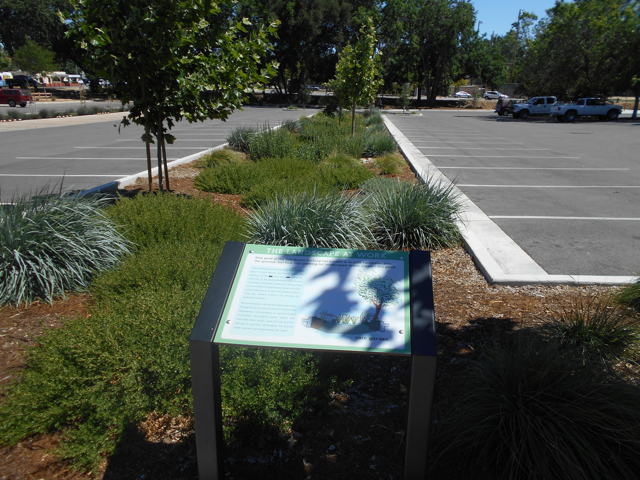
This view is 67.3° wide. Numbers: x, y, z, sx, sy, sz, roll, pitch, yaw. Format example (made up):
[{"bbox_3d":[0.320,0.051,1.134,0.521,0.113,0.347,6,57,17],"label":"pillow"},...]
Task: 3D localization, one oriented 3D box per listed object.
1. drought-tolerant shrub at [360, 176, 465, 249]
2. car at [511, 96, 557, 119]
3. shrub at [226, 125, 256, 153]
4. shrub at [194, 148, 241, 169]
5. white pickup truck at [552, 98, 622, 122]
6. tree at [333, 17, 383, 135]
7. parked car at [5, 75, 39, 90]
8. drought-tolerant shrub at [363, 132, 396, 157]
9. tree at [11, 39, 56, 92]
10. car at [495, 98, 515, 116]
[{"bbox_3d":[1.035,-0.345,5.394,1.120,0.750,1.120,2,16,5],"label":"drought-tolerant shrub"},{"bbox_3d":[21.770,-12.651,46.000,5.900,1.980,2.000,1,16,4],"label":"car"},{"bbox_3d":[-2.388,-3.065,14.515,0.950,0.780,0.950,2,16,5],"label":"shrub"},{"bbox_3d":[-2.398,-1.925,11.186,1.080,0.450,1.050,2,16,5],"label":"shrub"},{"bbox_3d":[22.773,-11.105,41.000,5.100,1.840,1.850,1,16,4],"label":"white pickup truck"},{"bbox_3d":[1.530,-6.446,19.210,2.000,4.750,2.000,2,16,5],"label":"tree"},{"bbox_3d":[-42.775,-22.608,69.000,4.950,1.750,1.850,6,17,20],"label":"parked car"},{"bbox_3d":[1.789,-2.895,14.359,1.020,0.700,1.020,2,16,5],"label":"drought-tolerant shrub"},{"bbox_3d":[-34.025,-20.693,58.000,4.500,6.900,4.500,2,16,5],"label":"tree"},{"bbox_3d":[21.758,-14.769,53.500,3.900,1.780,1.750,1,16,4],"label":"car"}]

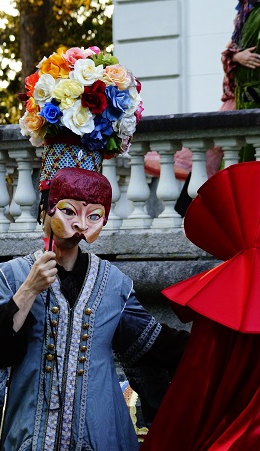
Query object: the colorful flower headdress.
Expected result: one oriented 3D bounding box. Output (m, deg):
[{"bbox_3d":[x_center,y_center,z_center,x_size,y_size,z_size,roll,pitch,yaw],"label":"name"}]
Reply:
[{"bbox_3d":[-0.144,-0.369,5.050,0.365,0.320,0.360,5,-1,0],"label":"colorful flower headdress"}]

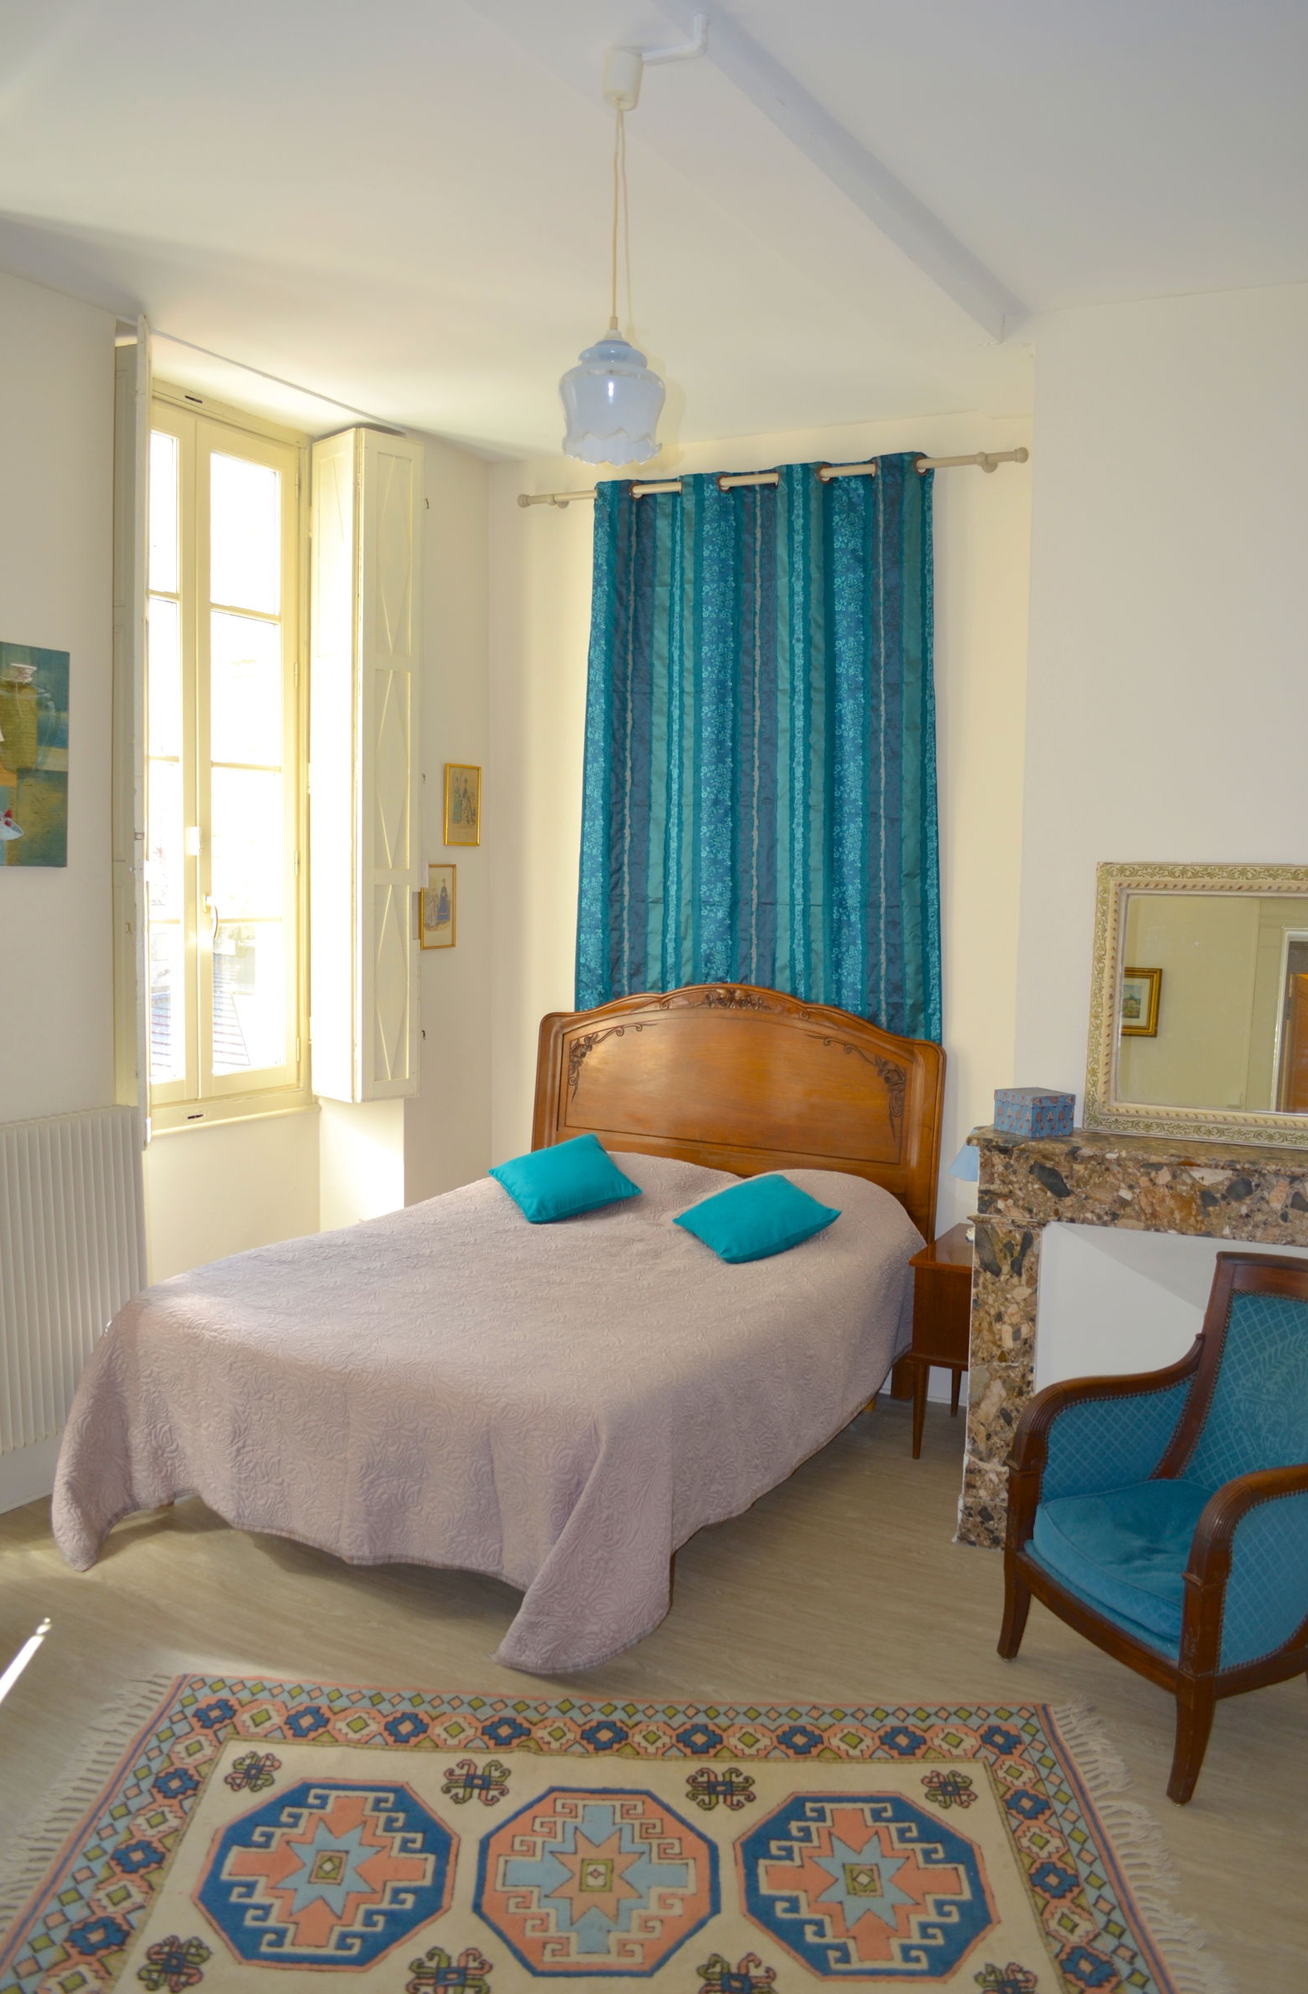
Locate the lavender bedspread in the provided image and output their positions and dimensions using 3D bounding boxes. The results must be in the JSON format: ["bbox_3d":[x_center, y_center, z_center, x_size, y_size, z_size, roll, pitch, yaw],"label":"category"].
[{"bbox_3d":[-0.310,0.981,4.180,1.540,0.740,1.970,4,5,28],"label":"lavender bedspread"}]

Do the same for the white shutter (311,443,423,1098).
[{"bbox_3d":[-0.961,-0.763,5.015,0.260,2.170,0.280,-3,6,-43],"label":"white shutter"}]

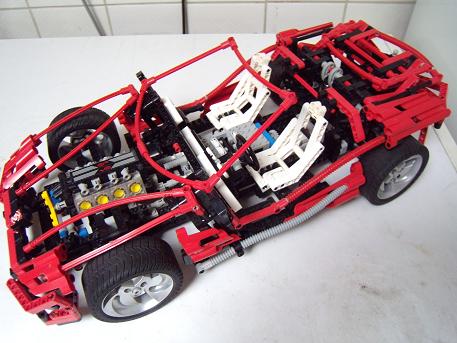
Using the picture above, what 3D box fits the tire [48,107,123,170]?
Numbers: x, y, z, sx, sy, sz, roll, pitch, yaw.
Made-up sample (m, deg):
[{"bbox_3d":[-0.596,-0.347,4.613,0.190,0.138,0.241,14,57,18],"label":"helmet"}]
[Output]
[{"bbox_3d":[-0.175,-0.036,0.452,0.082,0.082,0.039,-20,49,-16],"label":"tire"}]

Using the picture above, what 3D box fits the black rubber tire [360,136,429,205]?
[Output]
[{"bbox_3d":[0.177,-0.003,0.407,0.082,0.082,0.039,-22,50,-18],"label":"black rubber tire"}]

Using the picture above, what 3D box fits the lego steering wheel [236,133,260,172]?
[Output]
[{"bbox_3d":[0.016,-0.016,0.362,0.012,0.041,0.041,-30,51,-7],"label":"lego steering wheel"}]

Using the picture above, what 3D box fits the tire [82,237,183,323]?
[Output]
[{"bbox_3d":[-0.083,0.095,0.325,0.082,0.082,0.039,-20,49,-16],"label":"tire"}]

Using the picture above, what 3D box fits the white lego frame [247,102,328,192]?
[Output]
[{"bbox_3d":[0.058,-0.030,0.377,0.076,0.080,0.056,-22,50,-17],"label":"white lego frame"}]

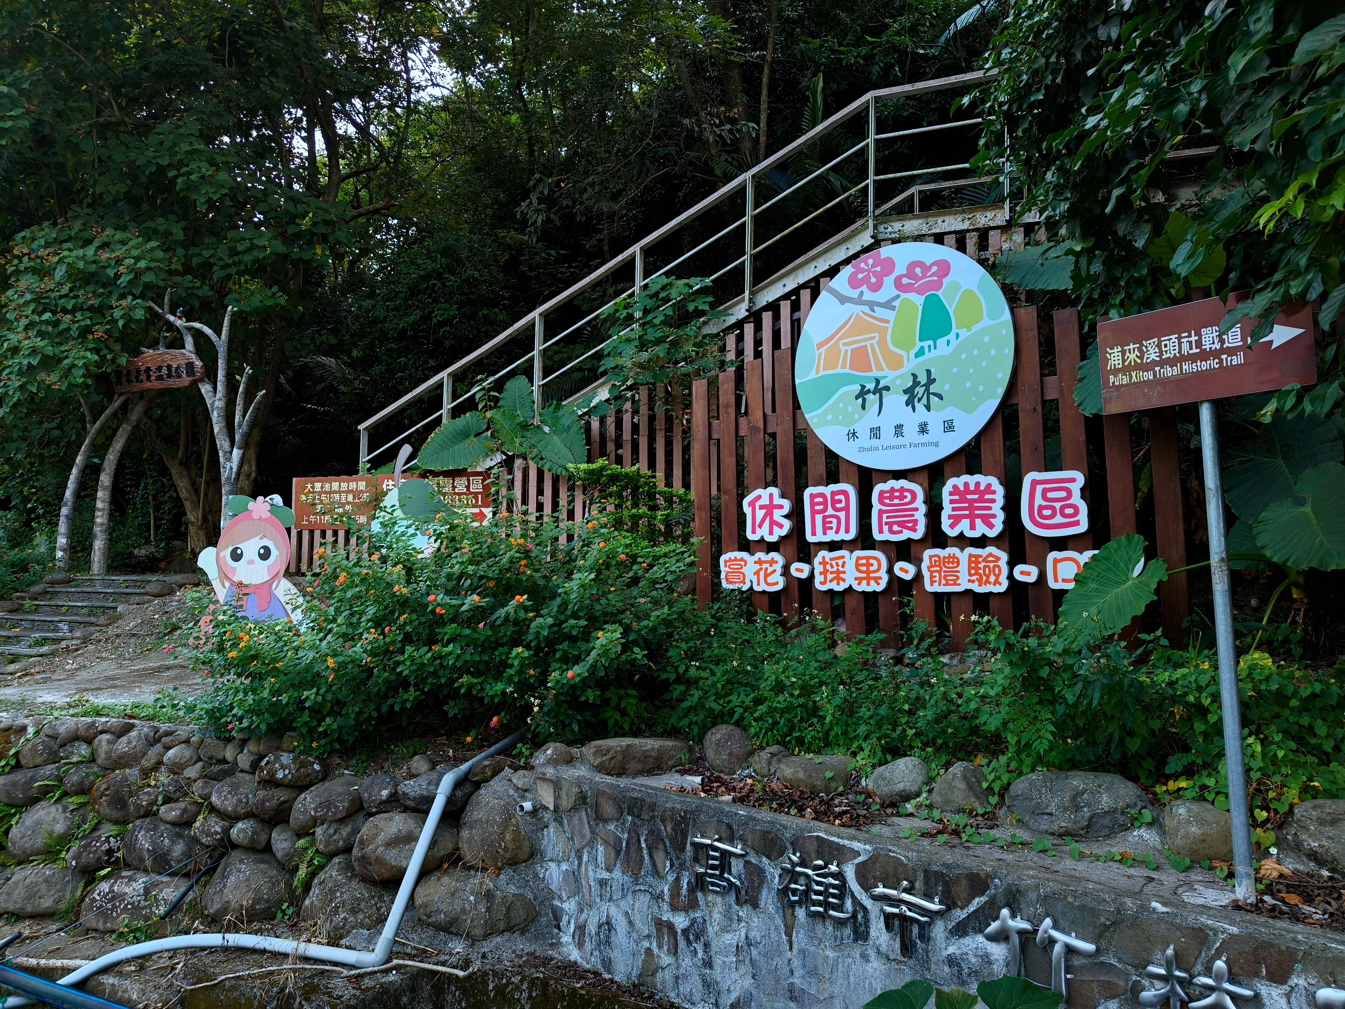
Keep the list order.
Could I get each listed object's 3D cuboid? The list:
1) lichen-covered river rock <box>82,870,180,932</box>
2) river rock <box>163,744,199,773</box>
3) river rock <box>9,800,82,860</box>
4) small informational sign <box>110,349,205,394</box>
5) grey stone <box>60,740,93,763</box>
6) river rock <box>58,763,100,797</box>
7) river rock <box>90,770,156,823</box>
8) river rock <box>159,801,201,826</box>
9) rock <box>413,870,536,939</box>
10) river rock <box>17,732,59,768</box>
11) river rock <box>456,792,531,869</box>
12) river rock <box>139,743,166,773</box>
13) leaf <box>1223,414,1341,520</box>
[{"bbox_3d":[-3.269,2.387,5.627,0.592,0.338,0.381,-1,-5,12],"label":"lichen-covered river rock"},{"bbox_3d":[-3.011,1.552,5.716,0.213,0.168,0.161,-1,-5,12],"label":"river rock"},{"bbox_3d":[-3.931,2.043,5.853,0.429,0.356,0.332,-1,-5,12],"label":"river rock"},{"bbox_3d":[-6.400,-1.641,11.600,1.392,0.470,0.100,-2,-5,19],"label":"small informational sign"},{"bbox_3d":[-3.746,1.556,5.864,0.197,0.140,0.141,-1,-5,12],"label":"grey stone"},{"bbox_3d":[-3.959,1.839,6.219,0.260,0.232,0.220,-1,-7,9],"label":"river rock"},{"bbox_3d":[-3.410,1.812,5.789,0.392,0.318,0.300,-1,-5,12],"label":"river rock"},{"bbox_3d":[-3.192,2.003,6.047,0.270,0.165,0.200,-1,-7,9],"label":"river rock"},{"bbox_3d":[-1.185,2.397,5.594,0.720,0.398,0.450,-1,-7,9],"label":"rock"},{"bbox_3d":[-4.044,1.565,5.948,0.244,0.221,0.198,-1,-5,12],"label":"river rock"},{"bbox_3d":[-1.004,1.838,5.277,0.411,0.419,0.353,-1,-5,12],"label":"river rock"},{"bbox_3d":[-3.476,1.690,6.238,0.180,0.192,0.160,-1,-7,9],"label":"river rock"},{"bbox_3d":[3.105,-0.153,4.756,0.600,0.634,0.250,-3,-8,24],"label":"leaf"}]

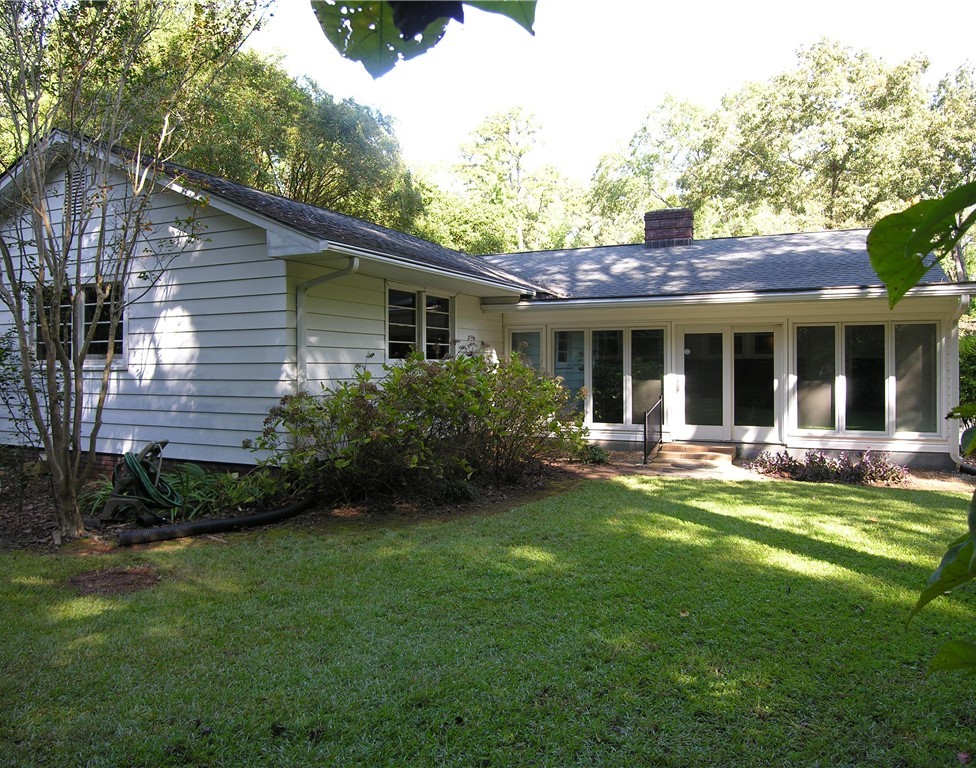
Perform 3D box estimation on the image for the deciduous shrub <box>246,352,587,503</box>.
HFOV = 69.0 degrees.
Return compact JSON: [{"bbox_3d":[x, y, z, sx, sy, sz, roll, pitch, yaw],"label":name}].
[{"bbox_3d":[-0.750,0.500,9.350,4.400,1.750,2.100,-1,1,-27],"label":"deciduous shrub"}]

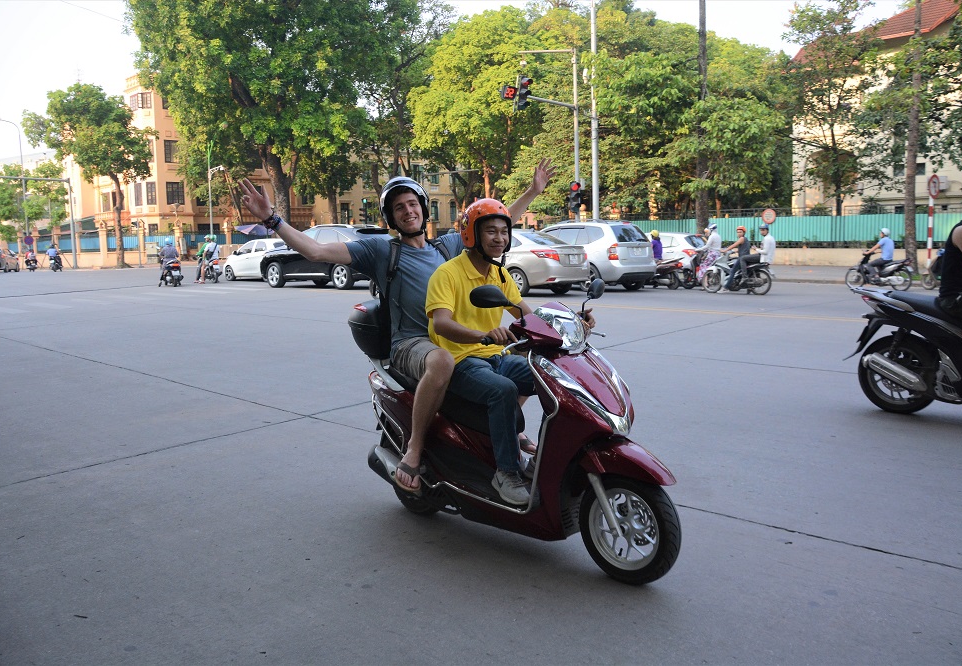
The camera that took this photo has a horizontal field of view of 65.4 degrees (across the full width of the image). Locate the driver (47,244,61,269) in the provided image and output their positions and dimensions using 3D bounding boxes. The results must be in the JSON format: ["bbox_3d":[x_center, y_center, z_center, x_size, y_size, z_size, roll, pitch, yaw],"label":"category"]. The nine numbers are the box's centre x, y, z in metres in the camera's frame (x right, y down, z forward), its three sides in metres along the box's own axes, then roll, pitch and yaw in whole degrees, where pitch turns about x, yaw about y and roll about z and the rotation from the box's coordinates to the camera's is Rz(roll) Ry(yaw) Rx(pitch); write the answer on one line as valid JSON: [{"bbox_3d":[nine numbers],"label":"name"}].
[{"bbox_3d":[-22.953,-4.112,40.300,0.600,1.300,0.750,-3,8,-18],"label":"driver"}]

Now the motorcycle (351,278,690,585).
[{"bbox_3d":[0.049,0.374,3.491,1.950,1.225,0.840,5,9,39],"label":"motorcycle"}]

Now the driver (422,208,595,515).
[{"bbox_3d":[0.087,0.054,3.440,0.660,1.330,0.700,5,9,39],"label":"driver"}]

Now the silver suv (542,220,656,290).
[{"bbox_3d":[2.286,-1.991,19.414,1.800,1.660,4.500,-8,11,-44],"label":"silver suv"}]

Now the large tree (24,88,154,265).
[{"bbox_3d":[-20.314,-8.265,39.000,6.700,9.500,6.700,-1,8,0],"label":"large tree"}]

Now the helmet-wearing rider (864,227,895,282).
[{"bbox_3d":[9.862,-1.948,18.600,0.520,1.300,0.680,-7,9,-38],"label":"helmet-wearing rider"}]

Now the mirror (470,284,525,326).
[{"bbox_3d":[0.065,-0.109,2.978,0.220,0.170,0.100,-5,8,-30],"label":"mirror"}]

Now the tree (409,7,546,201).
[{"bbox_3d":[-0.076,-9.937,38.000,7.800,12.400,7.800,-1,8,0],"label":"tree"}]

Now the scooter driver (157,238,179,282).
[{"bbox_3d":[-9.489,-2.235,22.800,0.650,1.350,0.780,-6,9,-32],"label":"scooter driver"}]

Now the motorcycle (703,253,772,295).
[{"bbox_3d":[6.166,-1.456,17.934,0.680,1.060,1.900,-8,10,-44],"label":"motorcycle"}]

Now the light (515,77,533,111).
[{"bbox_3d":[1.377,-7.667,24.000,0.380,1.100,0.420,7,11,44],"label":"light"}]

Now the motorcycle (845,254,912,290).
[{"bbox_3d":[10.564,-1.663,19.900,0.670,1.020,1.840,-8,10,-41],"label":"motorcycle"}]

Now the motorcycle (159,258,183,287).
[{"bbox_3d":[-9.428,-1.948,22.800,0.680,1.060,1.800,-6,9,-32],"label":"motorcycle"}]

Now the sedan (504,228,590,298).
[{"bbox_3d":[0.471,-1.694,18.138,4.400,1.475,1.700,6,10,41],"label":"sedan"}]

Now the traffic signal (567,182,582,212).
[{"bbox_3d":[3.554,-5.151,28.500,0.400,1.150,0.360,-8,10,-44],"label":"traffic signal"}]

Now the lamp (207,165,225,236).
[{"bbox_3d":[-16.645,-7.554,47.000,1.250,6.200,0.350,2,8,23],"label":"lamp"}]

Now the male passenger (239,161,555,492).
[{"bbox_3d":[-0.290,-0.070,3.660,1.660,1.580,0.680,-7,9,-40],"label":"male passenger"}]

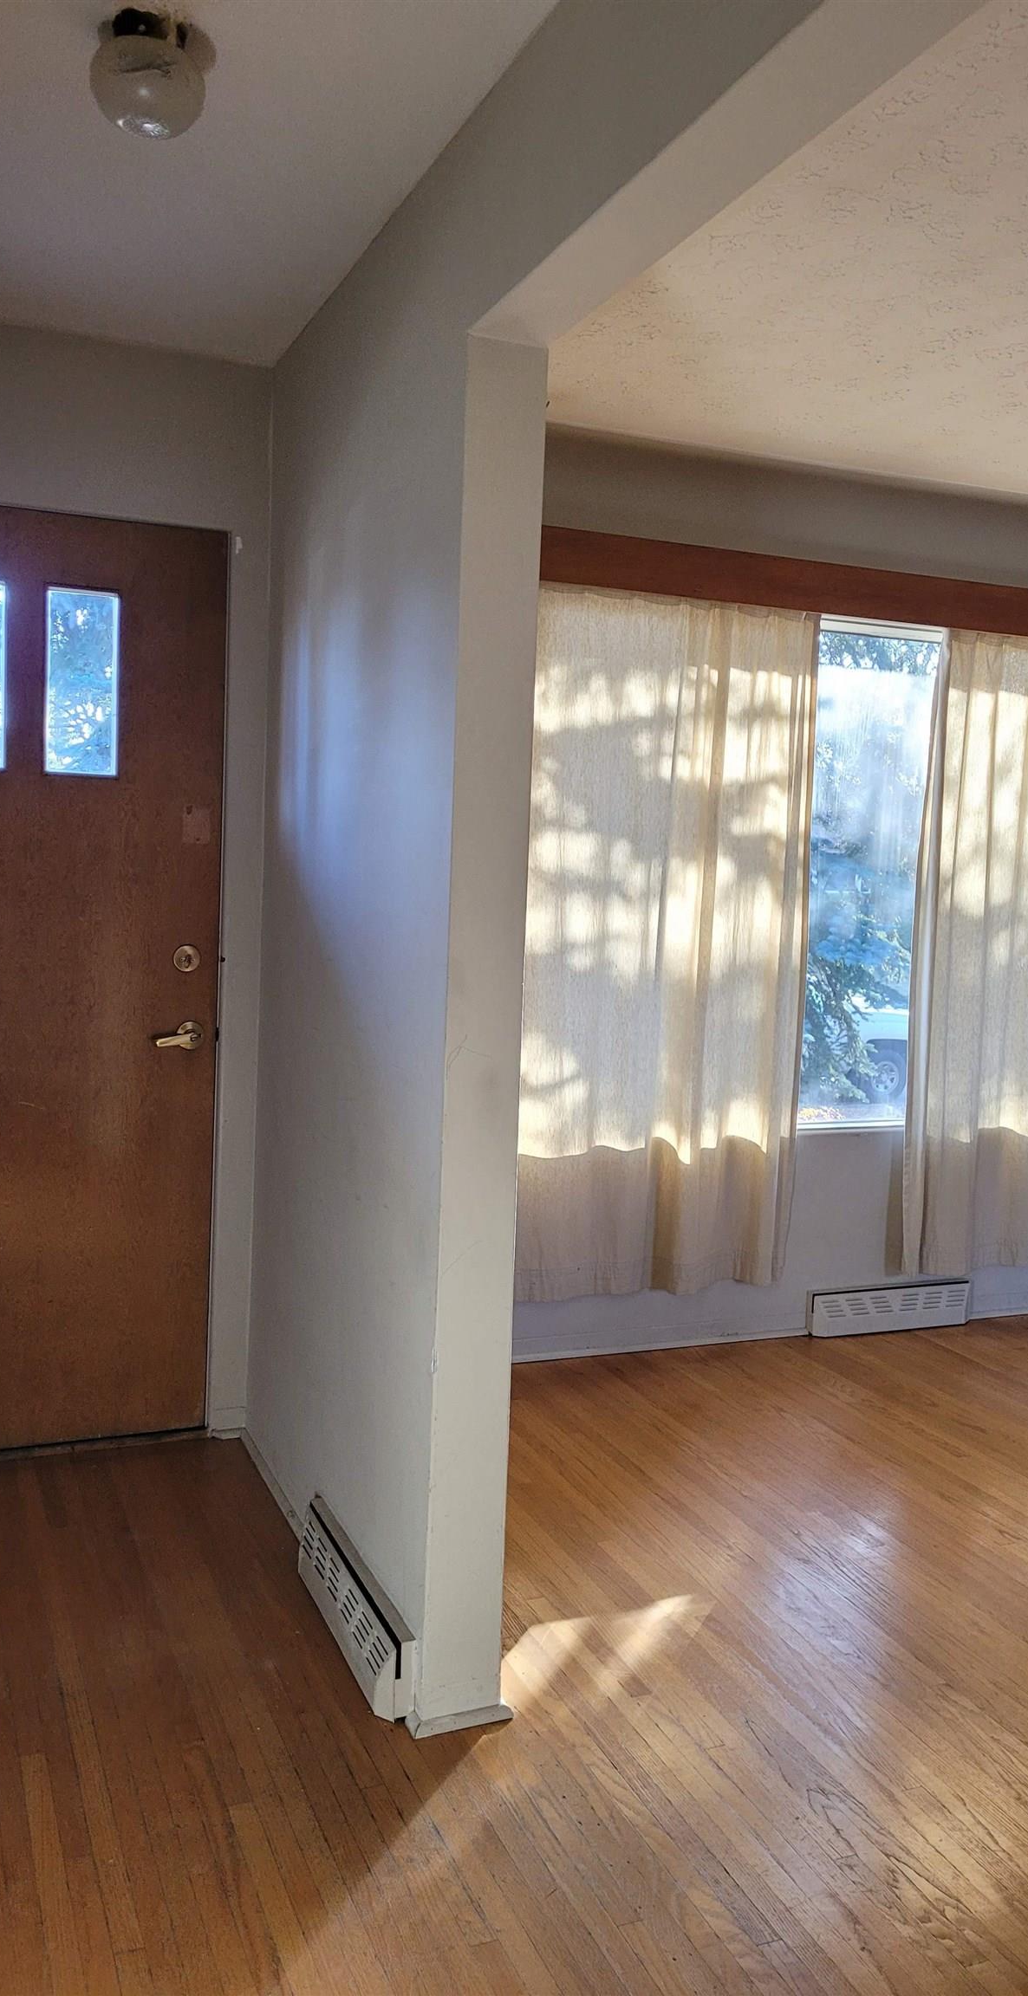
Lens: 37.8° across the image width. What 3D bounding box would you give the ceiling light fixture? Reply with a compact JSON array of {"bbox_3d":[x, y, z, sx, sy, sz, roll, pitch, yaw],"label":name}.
[{"bbox_3d":[-0.497,-1.240,2.022,0.153,0.131,0.153,0,5,-22],"label":"ceiling light fixture"}]

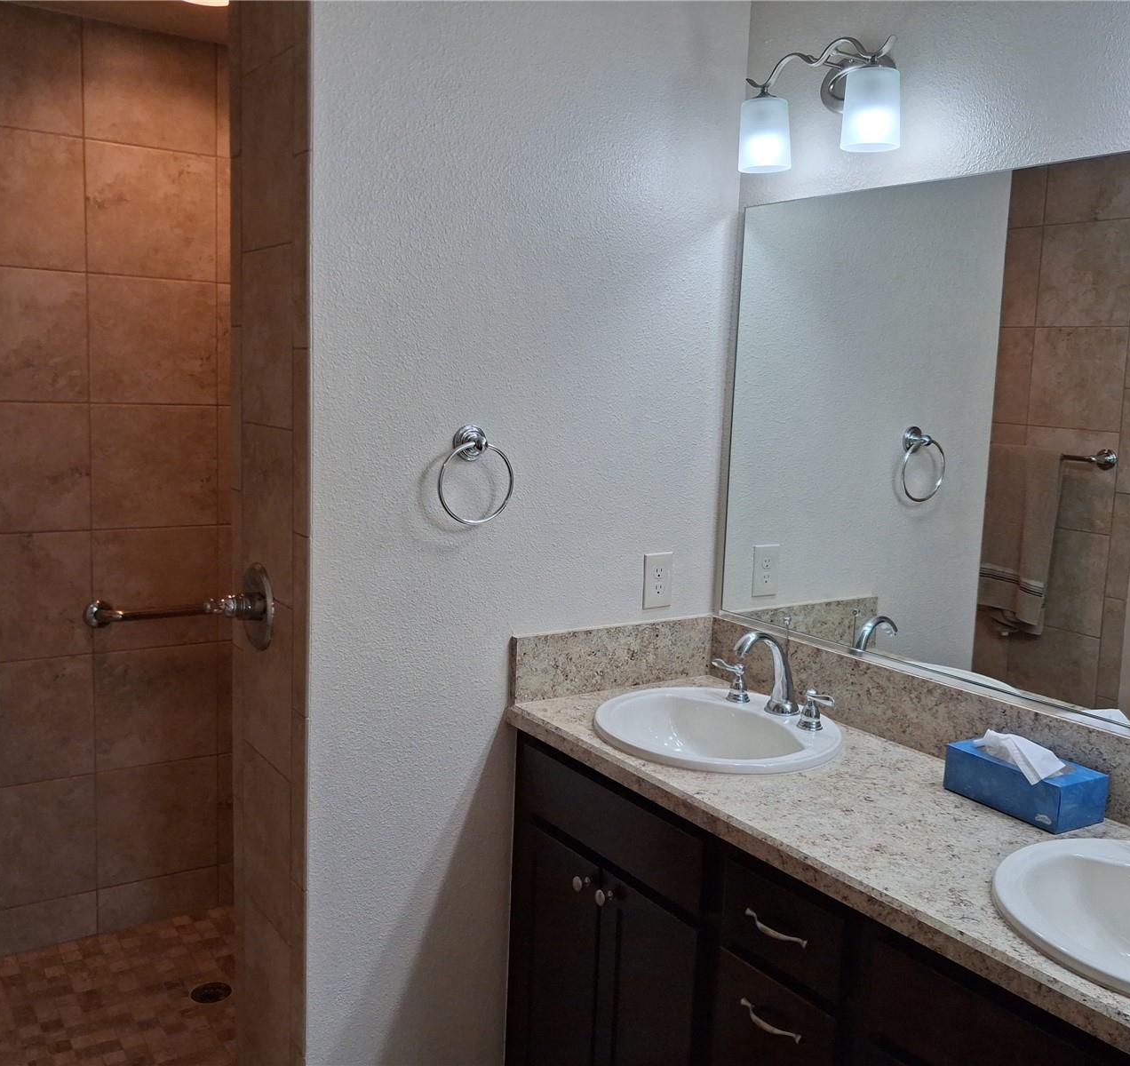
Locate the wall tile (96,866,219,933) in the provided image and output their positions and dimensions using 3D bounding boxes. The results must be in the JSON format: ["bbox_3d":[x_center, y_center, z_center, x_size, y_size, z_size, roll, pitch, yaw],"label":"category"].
[{"bbox_3d":[-1.151,1.035,3.147,0.328,0.127,0.010,-3,9,-35],"label":"wall tile"}]

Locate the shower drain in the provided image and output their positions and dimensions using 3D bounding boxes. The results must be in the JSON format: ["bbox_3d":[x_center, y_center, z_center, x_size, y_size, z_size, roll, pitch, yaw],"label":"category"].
[{"bbox_3d":[-0.906,1.182,2.839,0.108,0.010,0.108,2,7,0],"label":"shower drain"}]

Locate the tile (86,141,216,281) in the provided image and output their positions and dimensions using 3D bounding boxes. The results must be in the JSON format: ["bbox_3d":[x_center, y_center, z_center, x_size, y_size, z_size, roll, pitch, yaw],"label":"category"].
[{"bbox_3d":[-1.088,-0.843,2.932,0.332,0.332,0.010,-3,9,-34],"label":"tile"}]

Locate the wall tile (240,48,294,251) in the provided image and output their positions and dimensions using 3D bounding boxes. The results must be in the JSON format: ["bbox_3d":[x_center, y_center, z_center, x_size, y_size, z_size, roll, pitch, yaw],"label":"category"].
[{"bbox_3d":[-0.546,-0.696,2.052,0.010,0.328,0.273,-3,9,-35],"label":"wall tile"}]

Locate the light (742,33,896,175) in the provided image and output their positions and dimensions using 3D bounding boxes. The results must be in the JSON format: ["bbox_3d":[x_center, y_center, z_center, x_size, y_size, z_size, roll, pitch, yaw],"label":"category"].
[{"bbox_3d":[0.499,-0.807,2.119,0.165,0.205,0.375,-3,9,-35],"label":"light"}]

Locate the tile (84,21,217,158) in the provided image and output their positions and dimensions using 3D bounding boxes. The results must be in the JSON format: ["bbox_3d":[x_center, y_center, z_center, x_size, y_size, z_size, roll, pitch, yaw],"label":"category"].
[{"bbox_3d":[-1.080,-1.157,2.900,0.334,0.289,0.010,-3,9,-34],"label":"tile"}]

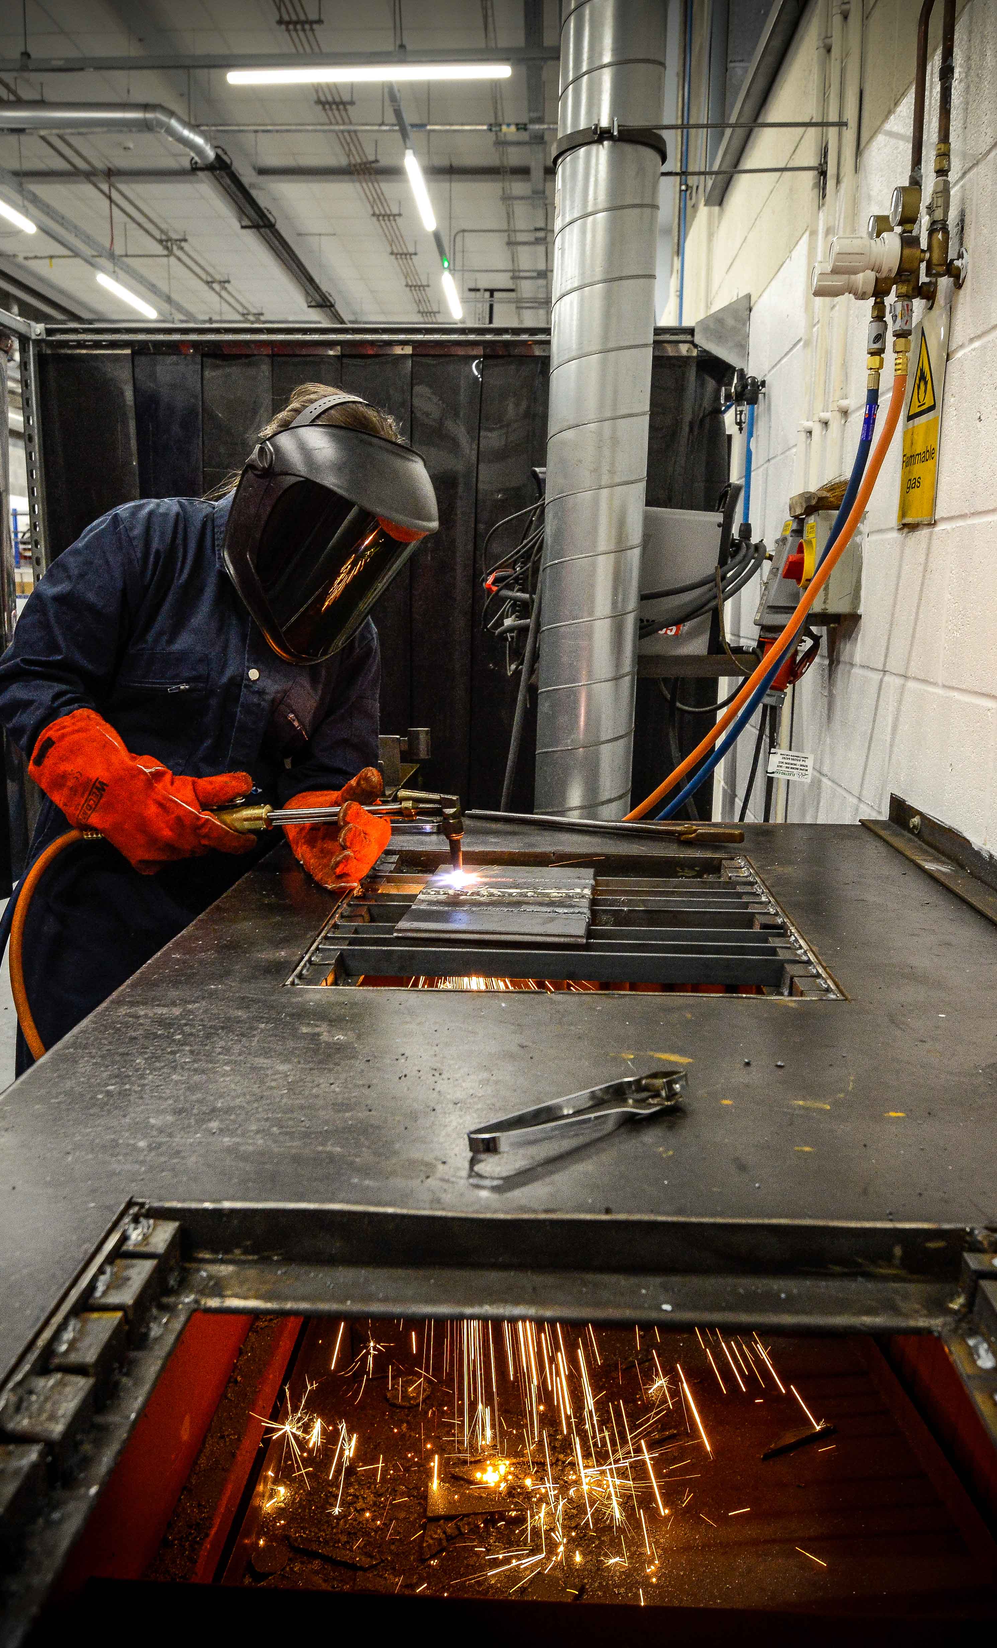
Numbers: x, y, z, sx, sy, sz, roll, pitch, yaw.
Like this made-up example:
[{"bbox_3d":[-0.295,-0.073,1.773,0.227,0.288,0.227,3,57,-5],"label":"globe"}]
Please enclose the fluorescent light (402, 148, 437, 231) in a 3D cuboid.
[{"bbox_3d":[-0.482,-3.950,7.755,0.070,0.070,1.500,1,10,3],"label":"fluorescent light"}]

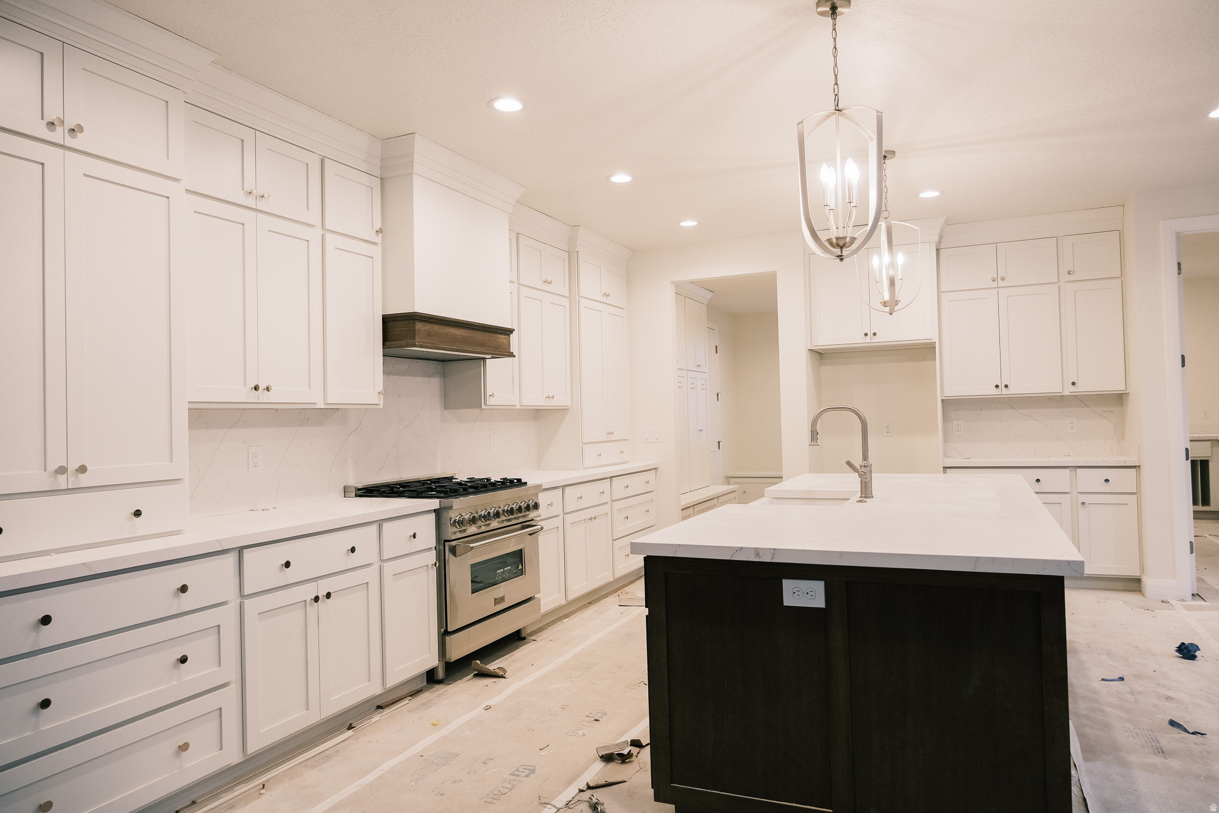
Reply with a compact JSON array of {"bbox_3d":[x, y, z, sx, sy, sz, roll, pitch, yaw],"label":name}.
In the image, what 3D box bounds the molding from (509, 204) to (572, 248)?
[{"bbox_3d":[-0.539,-1.265,5.398,0.104,0.167,1.125,-2,-1,25],"label":"molding"}]

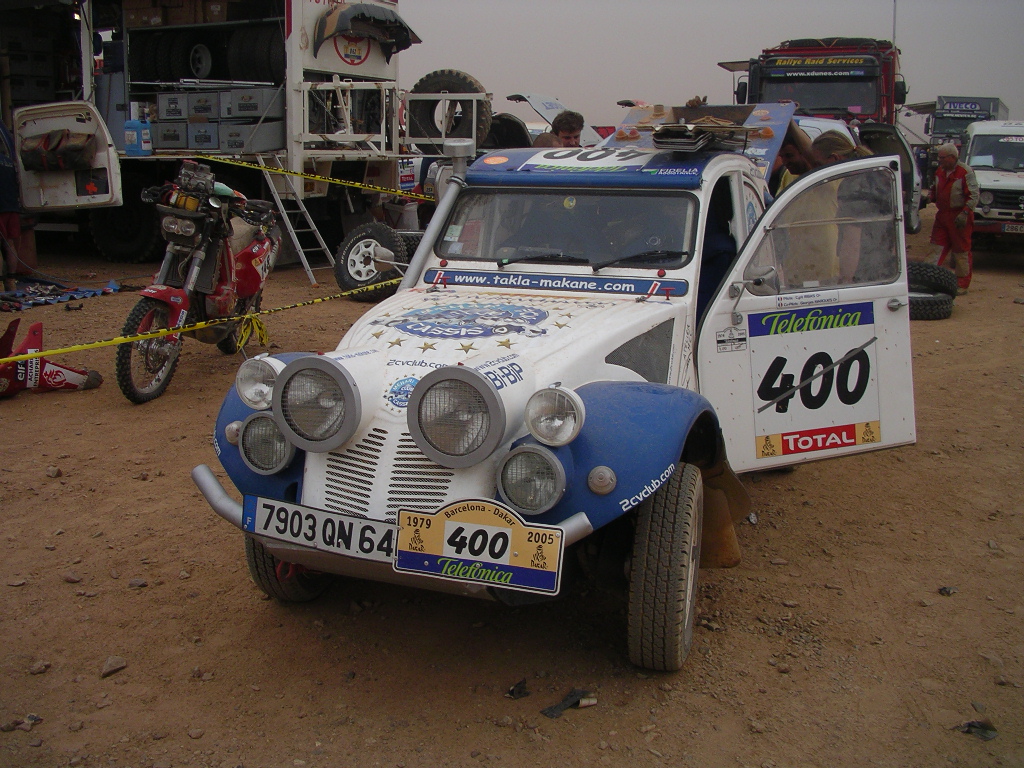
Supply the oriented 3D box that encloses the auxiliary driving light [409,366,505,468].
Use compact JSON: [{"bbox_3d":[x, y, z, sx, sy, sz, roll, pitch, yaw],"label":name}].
[{"bbox_3d":[-0.133,0.082,2.966,0.274,0.274,0.120,5,11,21],"label":"auxiliary driving light"}]

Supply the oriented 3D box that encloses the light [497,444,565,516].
[{"bbox_3d":[0.065,0.248,2.924,0.188,0.188,0.100,5,11,23],"label":"light"}]

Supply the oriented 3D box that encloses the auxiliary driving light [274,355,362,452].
[{"bbox_3d":[-0.543,0.053,3.163,0.274,0.274,0.120,5,11,21],"label":"auxiliary driving light"}]

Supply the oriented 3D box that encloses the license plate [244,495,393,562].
[{"bbox_3d":[-0.543,0.404,3.053,0.520,0.110,0.015,7,8,25],"label":"license plate"}]

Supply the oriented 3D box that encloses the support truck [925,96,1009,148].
[{"bbox_3d":[20.200,-10.540,48.674,2.500,4.100,8.500,6,13,25],"label":"support truck"}]

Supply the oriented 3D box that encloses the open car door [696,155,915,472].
[{"bbox_3d":[1.046,-0.259,4.004,0.850,1.110,0.130,-6,6,-13],"label":"open car door"}]

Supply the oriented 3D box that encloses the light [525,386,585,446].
[{"bbox_3d":[0.129,0.081,2.918,0.161,0.161,0.120,5,11,23],"label":"light"}]

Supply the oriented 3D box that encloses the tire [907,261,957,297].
[{"bbox_3d":[4.180,-1.098,11.292,0.790,0.240,0.790,12,5,-2],"label":"tire"}]

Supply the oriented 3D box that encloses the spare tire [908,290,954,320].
[{"bbox_3d":[4.140,-0.838,11.346,0.790,0.240,0.790,4,12,20],"label":"spare tire"}]

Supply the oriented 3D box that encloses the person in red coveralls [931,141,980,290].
[{"bbox_3d":[5.120,-1.901,12.780,0.440,1.760,0.540,-8,14,-32],"label":"person in red coveralls"}]

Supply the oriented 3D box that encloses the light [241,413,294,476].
[{"bbox_3d":[-0.717,0.170,3.300,0.188,0.188,0.100,5,11,23],"label":"light"}]

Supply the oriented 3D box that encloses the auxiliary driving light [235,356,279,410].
[{"bbox_3d":[-0.737,-0.005,3.334,0.161,0.161,0.120,5,11,23],"label":"auxiliary driving light"}]

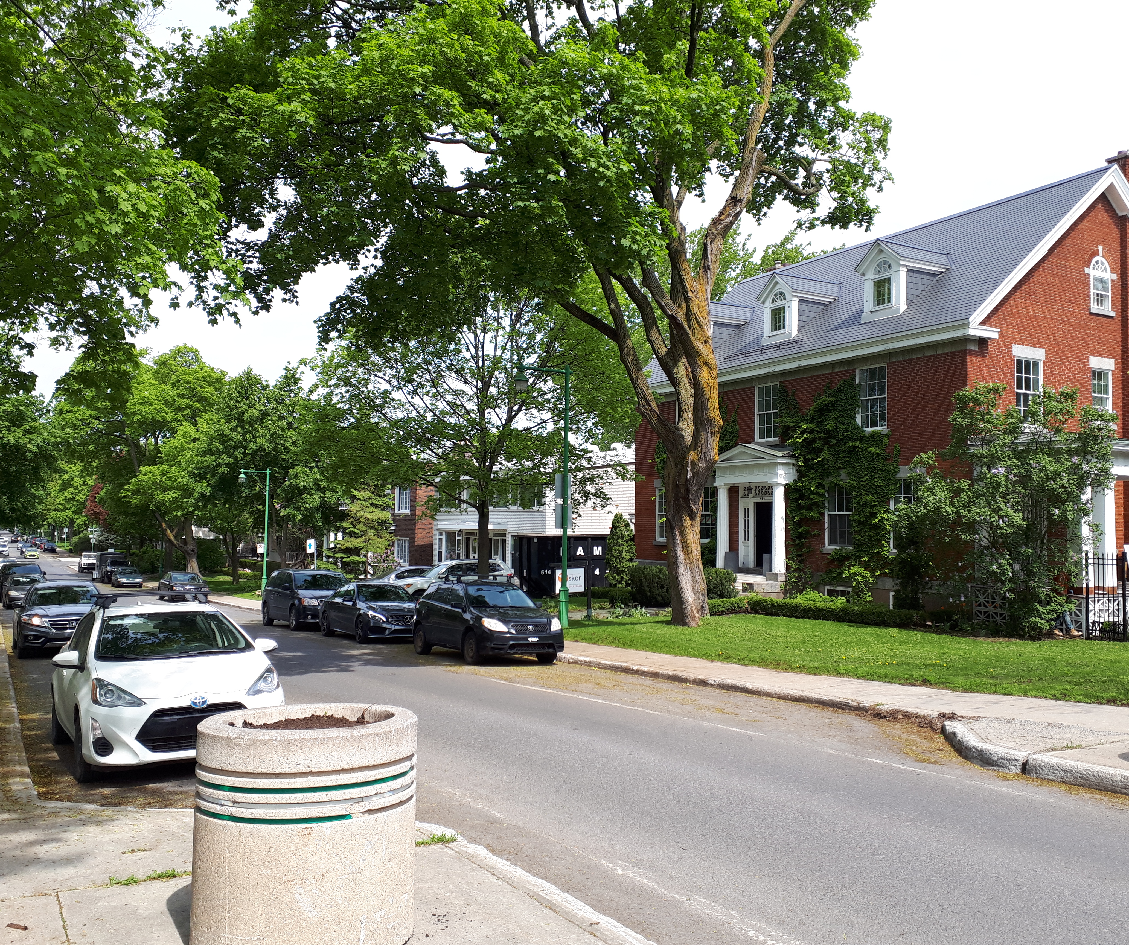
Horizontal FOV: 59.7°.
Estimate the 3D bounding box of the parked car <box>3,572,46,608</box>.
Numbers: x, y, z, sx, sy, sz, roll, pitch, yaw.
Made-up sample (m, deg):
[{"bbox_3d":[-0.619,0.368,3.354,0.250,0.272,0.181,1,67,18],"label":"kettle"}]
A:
[{"bbox_3d":[-24.070,5.329,44.081,1.780,1.420,4.650,3,-6,-31],"label":"parked car"}]

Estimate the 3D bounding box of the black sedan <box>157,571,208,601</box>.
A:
[{"bbox_3d":[-19.283,5.774,49.808,1.800,1.450,4.650,3,-6,-31],"label":"black sedan"}]

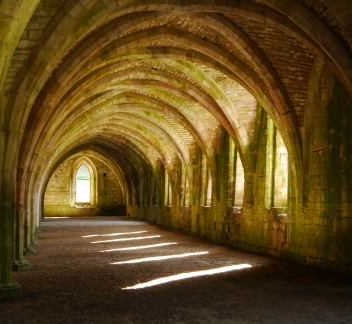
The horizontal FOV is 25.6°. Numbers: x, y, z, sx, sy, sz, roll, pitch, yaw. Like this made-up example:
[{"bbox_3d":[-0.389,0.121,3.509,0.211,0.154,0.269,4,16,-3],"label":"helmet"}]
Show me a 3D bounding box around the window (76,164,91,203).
[{"bbox_3d":[-6.091,1.417,51.000,0.950,2.530,0.250,1,-3,-9],"label":"window"}]

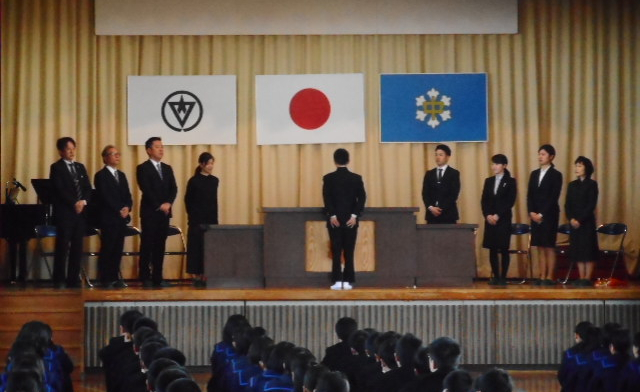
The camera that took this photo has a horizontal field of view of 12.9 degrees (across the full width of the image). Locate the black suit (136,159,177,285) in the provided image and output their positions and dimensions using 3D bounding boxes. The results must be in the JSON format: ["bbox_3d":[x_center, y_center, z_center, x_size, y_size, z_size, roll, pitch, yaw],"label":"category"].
[{"bbox_3d":[-1.913,0.314,33.200,0.520,1.490,0.330,0,0,-38],"label":"black suit"}]

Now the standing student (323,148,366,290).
[{"bbox_3d":[0.287,0.271,33.100,0.500,1.653,0.320,0,0,0],"label":"standing student"}]

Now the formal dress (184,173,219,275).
[{"bbox_3d":[-1.427,0.339,34.200,0.420,1.209,0.300,0,0,-45],"label":"formal dress"}]

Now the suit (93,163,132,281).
[{"bbox_3d":[-2.424,0.349,33.200,0.500,1.410,0.320,0,0,-42],"label":"suit"}]

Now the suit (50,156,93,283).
[{"bbox_3d":[-2.949,0.314,33.500,0.480,1.504,0.300,0,0,-30],"label":"suit"}]

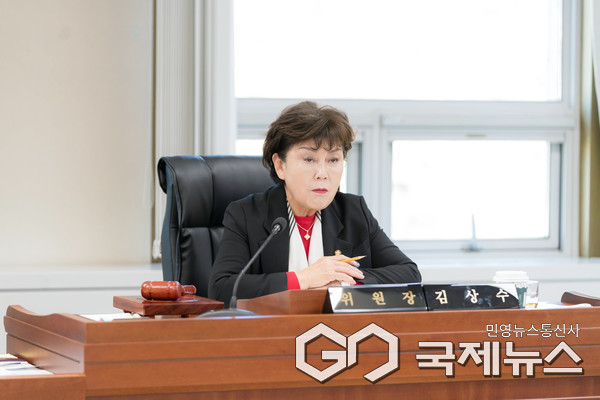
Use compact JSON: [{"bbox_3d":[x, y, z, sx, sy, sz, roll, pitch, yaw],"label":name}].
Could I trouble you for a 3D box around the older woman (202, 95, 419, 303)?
[{"bbox_3d":[0.015,0.380,6.000,0.520,1.220,0.700,-1,3,-23],"label":"older woman"}]

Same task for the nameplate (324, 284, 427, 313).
[{"bbox_3d":[0.168,0.220,5.570,0.224,0.054,0.066,-1,3,-21],"label":"nameplate"}]

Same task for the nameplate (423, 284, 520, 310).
[{"bbox_3d":[0.379,0.218,5.651,0.224,0.054,0.066,-1,3,-21],"label":"nameplate"}]

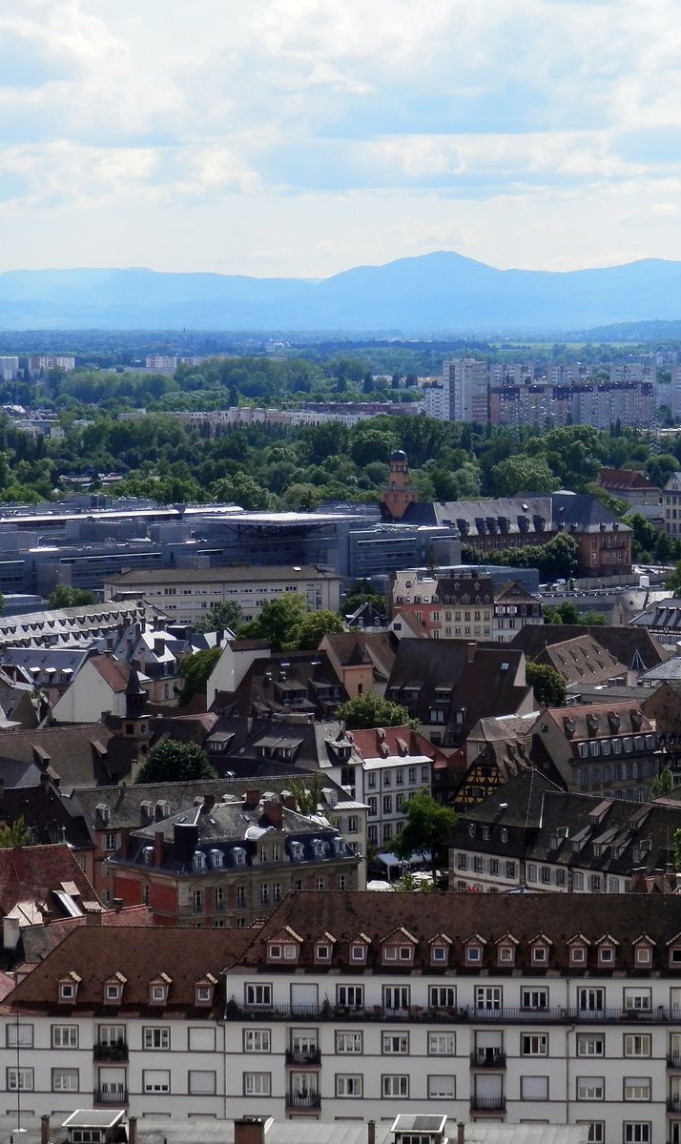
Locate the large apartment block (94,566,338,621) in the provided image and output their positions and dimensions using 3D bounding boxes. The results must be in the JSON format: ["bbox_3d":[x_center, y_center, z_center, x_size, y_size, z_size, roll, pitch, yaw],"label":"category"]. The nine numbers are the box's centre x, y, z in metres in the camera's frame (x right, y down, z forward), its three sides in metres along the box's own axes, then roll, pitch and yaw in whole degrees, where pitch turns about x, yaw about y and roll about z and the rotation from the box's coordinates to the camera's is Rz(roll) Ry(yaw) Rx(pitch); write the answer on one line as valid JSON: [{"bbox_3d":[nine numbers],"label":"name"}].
[{"bbox_3d":[-25.750,6.190,842.450,49.000,13.800,13.500,-1,4,-17],"label":"large apartment block"}]

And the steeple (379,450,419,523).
[{"bbox_3d":[15.030,-22.540,1008.590,8.800,18.140,8.800,-3,5,-37],"label":"steeple"}]

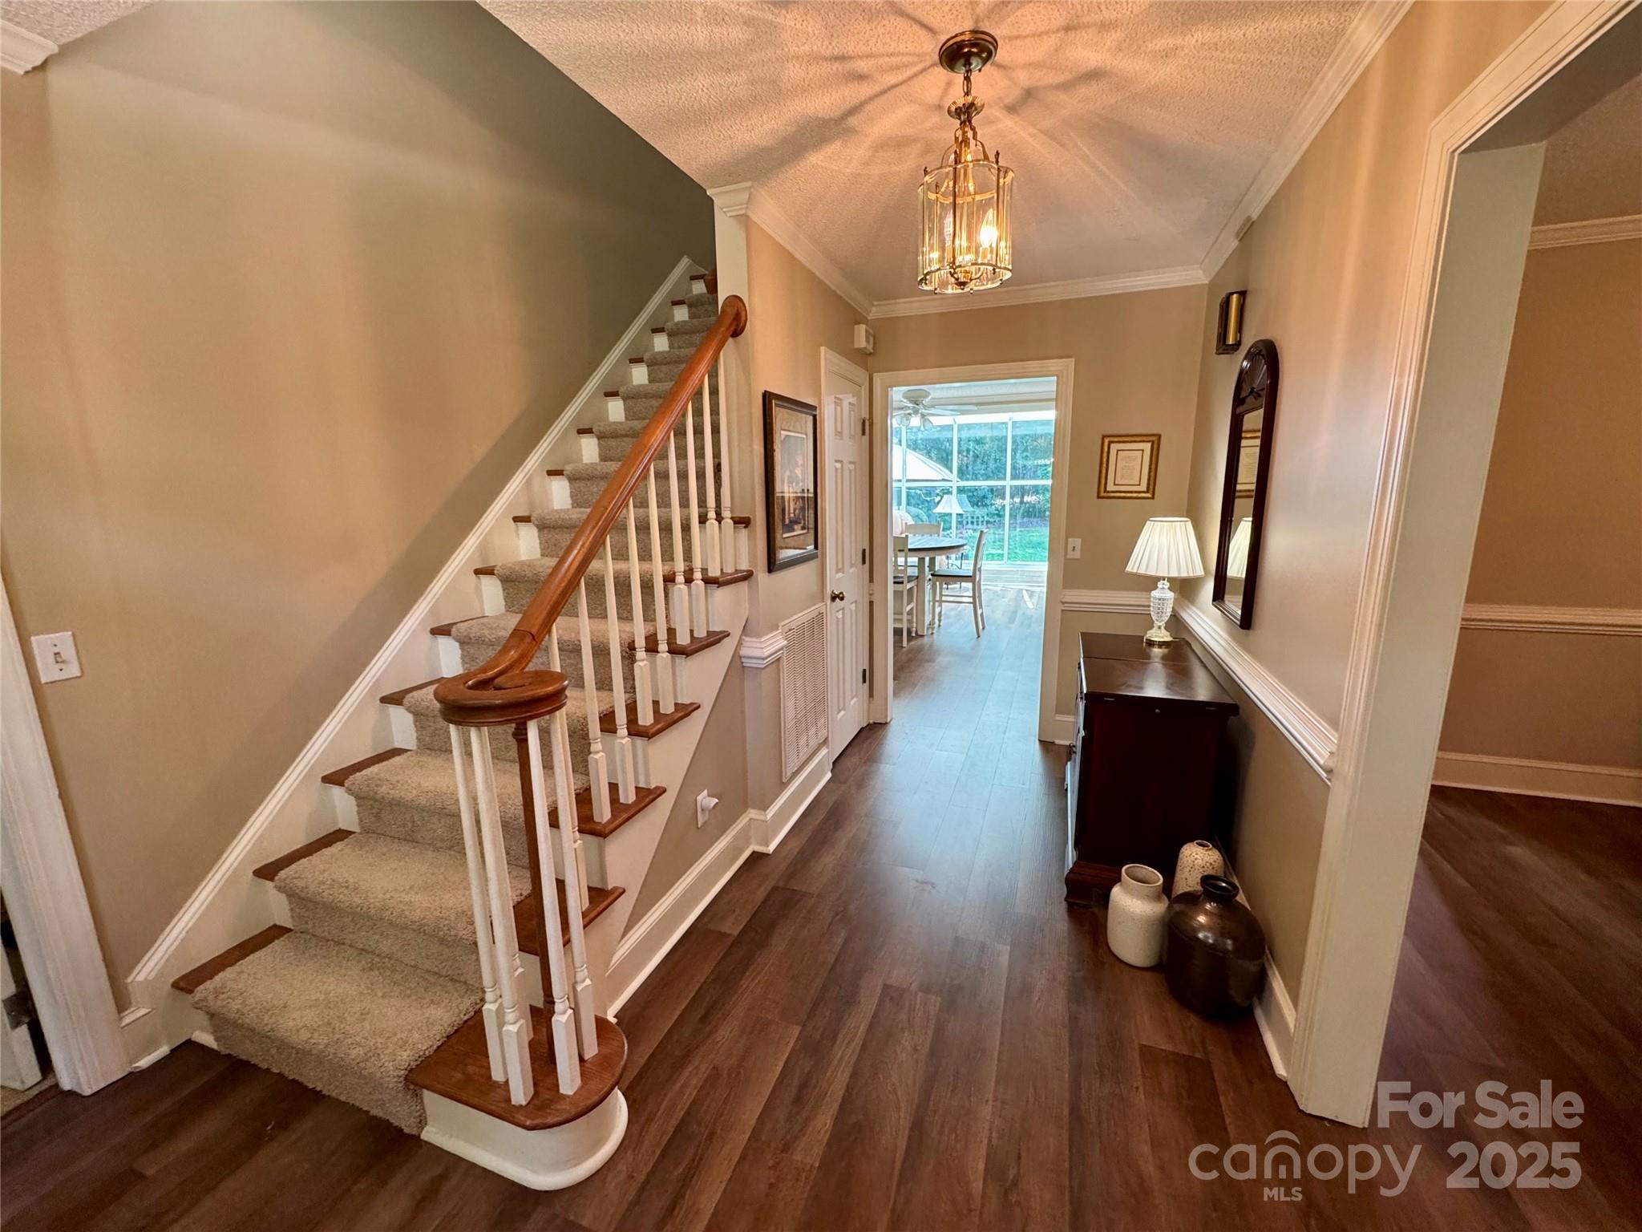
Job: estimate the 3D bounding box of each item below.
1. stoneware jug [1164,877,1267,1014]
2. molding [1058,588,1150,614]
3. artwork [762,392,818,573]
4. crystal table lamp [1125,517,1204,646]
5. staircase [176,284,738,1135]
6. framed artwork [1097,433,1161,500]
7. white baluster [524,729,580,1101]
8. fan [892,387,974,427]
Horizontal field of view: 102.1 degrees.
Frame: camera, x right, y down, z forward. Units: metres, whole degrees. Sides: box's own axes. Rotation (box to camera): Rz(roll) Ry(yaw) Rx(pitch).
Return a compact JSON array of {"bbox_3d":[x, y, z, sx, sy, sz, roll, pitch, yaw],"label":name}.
[{"bbox_3d":[1.149,0.946,1.942,0.246,0.347,0.246,3,12,20],"label":"stoneware jug"},{"bbox_3d":[1.593,-0.074,3.592,0.530,0.120,0.035,3,12,20],"label":"molding"},{"bbox_3d":[-0.110,-0.556,2.814,0.024,0.688,0.565,3,12,20],"label":"artwork"},{"bbox_3d":[1.510,-0.151,2.916,0.310,0.540,0.310,3,12,20],"label":"crystal table lamp"},{"bbox_3d":[-0.681,-0.423,2.776,1.340,2.760,3.080,3,12,20],"label":"staircase"},{"bbox_3d":[1.603,-0.776,3.465,0.277,0.324,0.022,3,12,20],"label":"framed artwork"},{"bbox_3d":[-0.571,0.633,1.414,0.033,0.870,0.033,3,12,20],"label":"white baluster"},{"bbox_3d":[0.964,-2.080,6.688,1.280,0.400,1.280,3,12,20],"label":"fan"}]

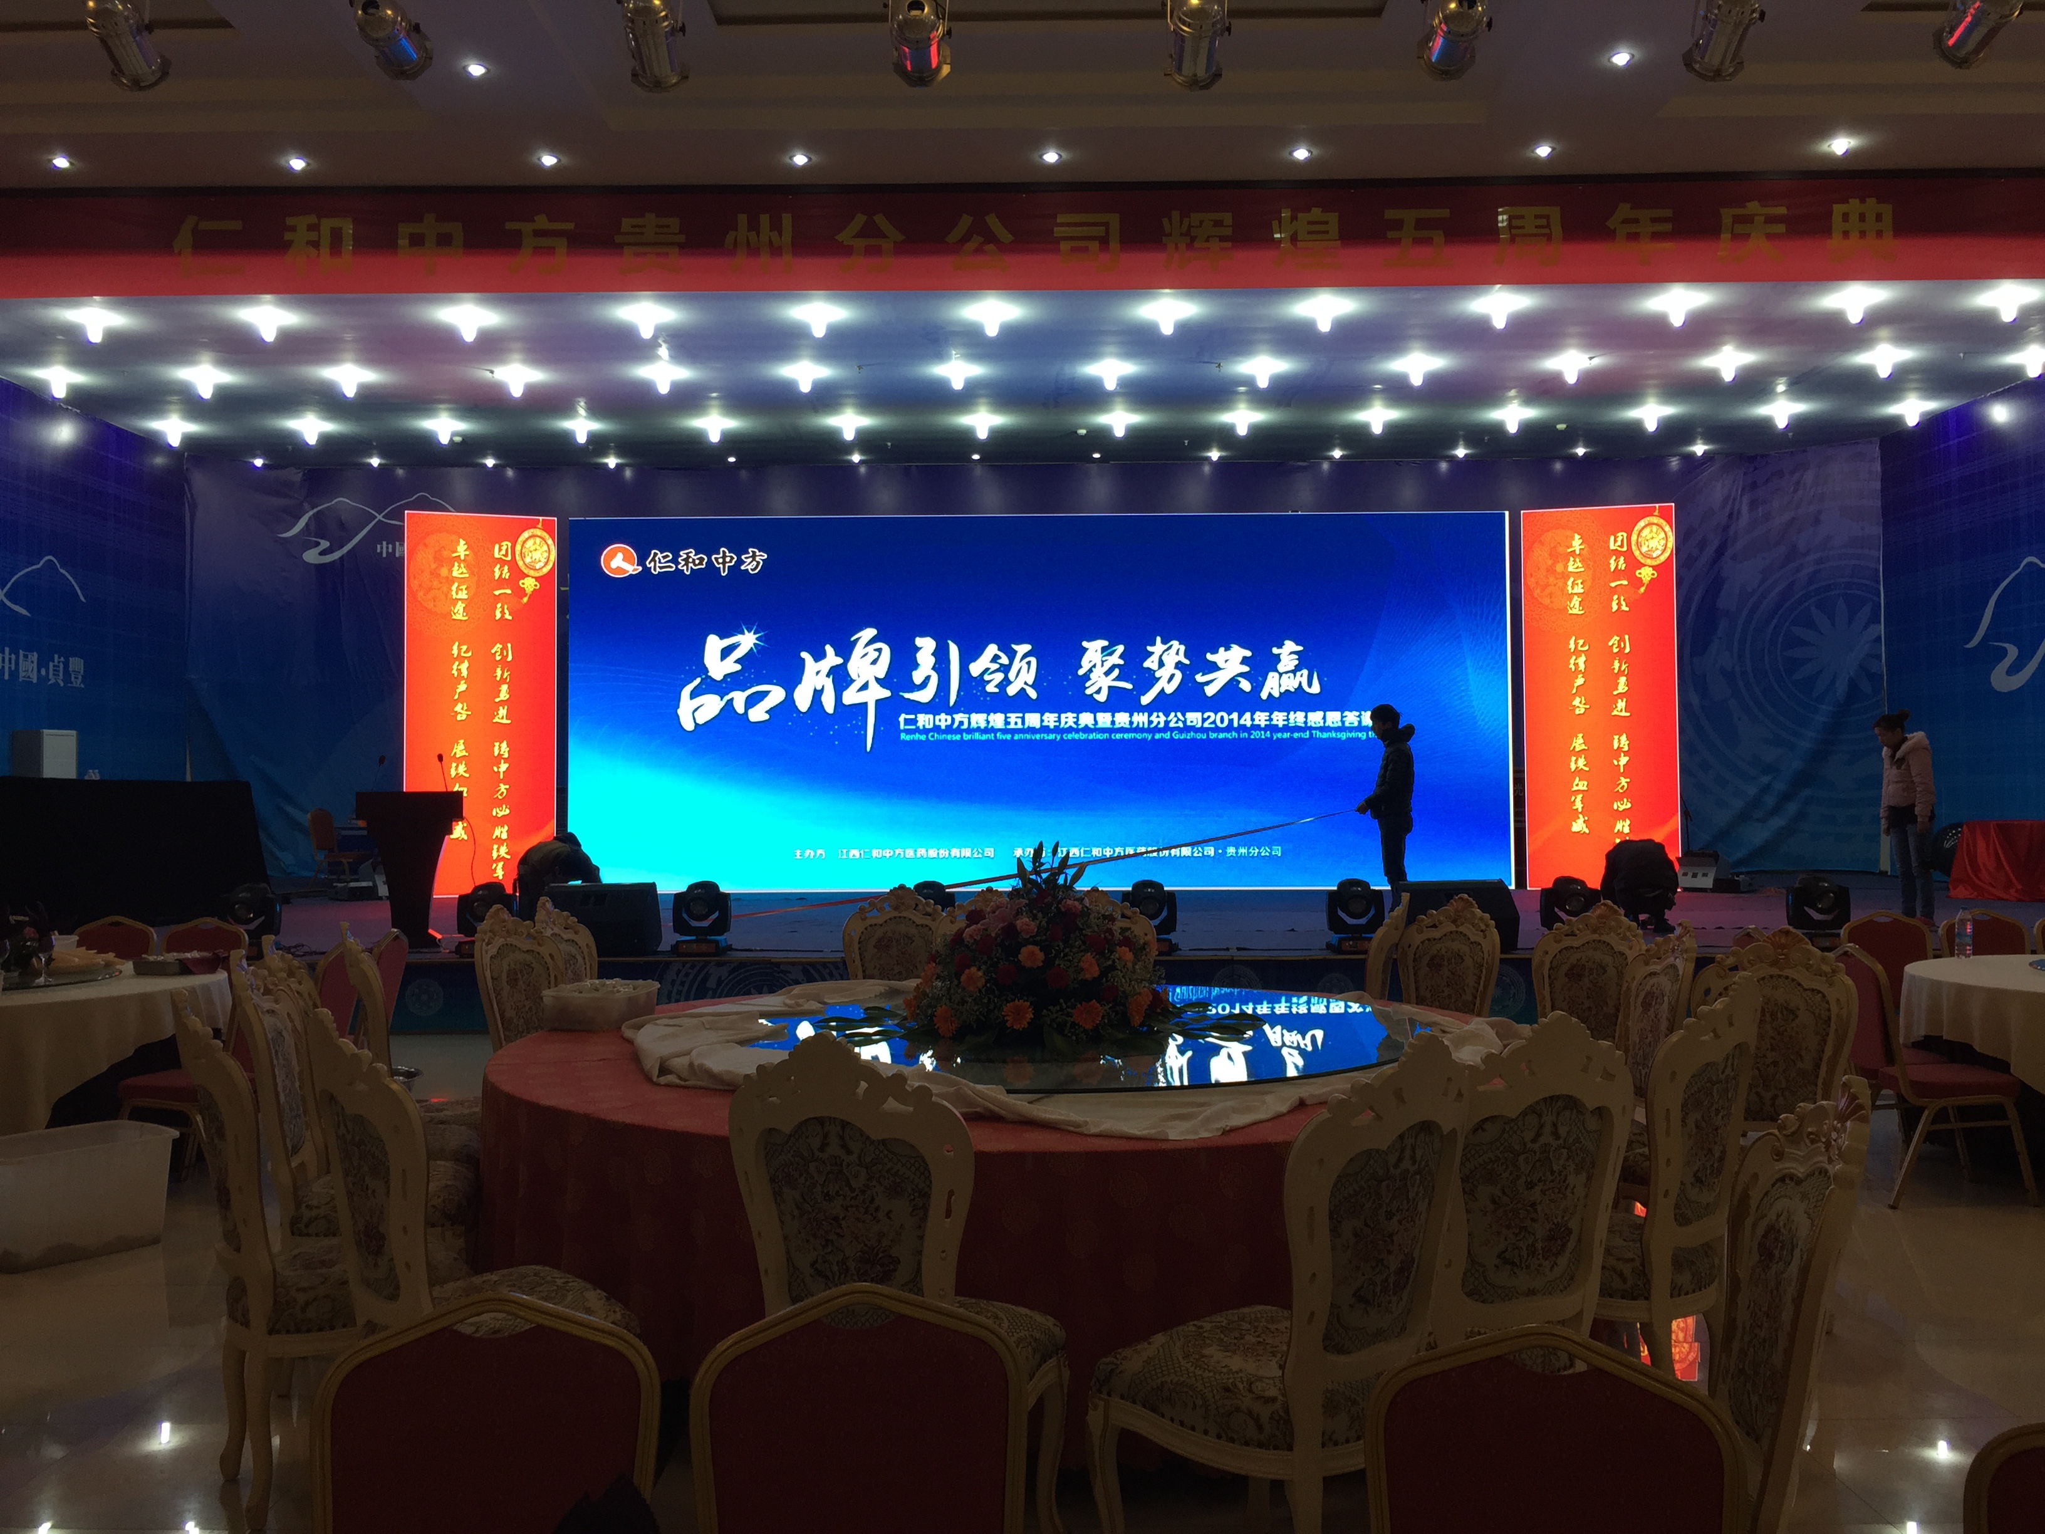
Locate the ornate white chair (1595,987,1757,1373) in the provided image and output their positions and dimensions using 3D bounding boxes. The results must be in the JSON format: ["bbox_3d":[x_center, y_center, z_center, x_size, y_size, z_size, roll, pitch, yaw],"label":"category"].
[{"bbox_3d":[1.620,1.072,4.480,0.500,1.100,0.580,0,-1,-45],"label":"ornate white chair"}]

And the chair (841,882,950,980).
[{"bbox_3d":[-0.540,1.121,7.430,0.500,1.100,0.580,0,-1,-2],"label":"chair"}]

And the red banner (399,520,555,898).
[{"bbox_3d":[-5.659,-0.651,17.900,1.500,3.970,0.150,0,-1,-18],"label":"red banner"}]

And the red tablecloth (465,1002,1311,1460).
[{"bbox_3d":[0.011,1.214,5.436,3.180,0.690,3.180,0,-1,0],"label":"red tablecloth"}]

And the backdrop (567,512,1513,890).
[{"bbox_3d":[0.178,-0.680,18.150,9.950,3.970,0.200,0,-1,0],"label":"backdrop"}]

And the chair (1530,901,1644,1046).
[{"bbox_3d":[2.180,1.095,6.750,0.500,1.100,0.580,-1,-1,42],"label":"chair"}]

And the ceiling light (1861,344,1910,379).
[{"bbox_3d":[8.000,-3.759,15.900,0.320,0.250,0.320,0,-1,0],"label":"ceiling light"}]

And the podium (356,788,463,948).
[{"bbox_3d":[-4.340,0.729,12.150,0.700,1.110,0.480,0,-1,-6],"label":"podium"}]

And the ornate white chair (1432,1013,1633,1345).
[{"bbox_3d":[1.010,1.069,3.860,0.500,1.100,0.580,0,-1,-27],"label":"ornate white chair"}]

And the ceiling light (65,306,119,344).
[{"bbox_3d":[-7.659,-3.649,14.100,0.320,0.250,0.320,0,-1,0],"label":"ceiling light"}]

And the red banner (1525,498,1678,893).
[{"bbox_3d":[6.053,-0.714,17.930,1.500,3.970,0.150,-1,-1,18],"label":"red banner"}]

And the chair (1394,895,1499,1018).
[{"bbox_3d":[1.700,1.102,7.090,0.500,1.100,0.580,-1,-1,38],"label":"chair"}]

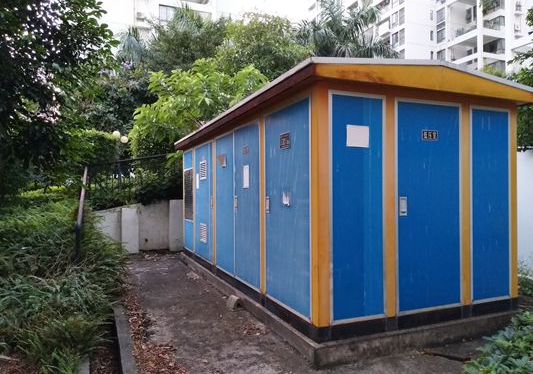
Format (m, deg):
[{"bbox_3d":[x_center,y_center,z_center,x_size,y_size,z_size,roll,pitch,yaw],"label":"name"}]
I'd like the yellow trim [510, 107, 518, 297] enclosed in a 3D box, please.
[{"bbox_3d":[2.773,0.189,4.528,0.122,2.090,0.080,0,-1,-23],"label":"yellow trim"}]

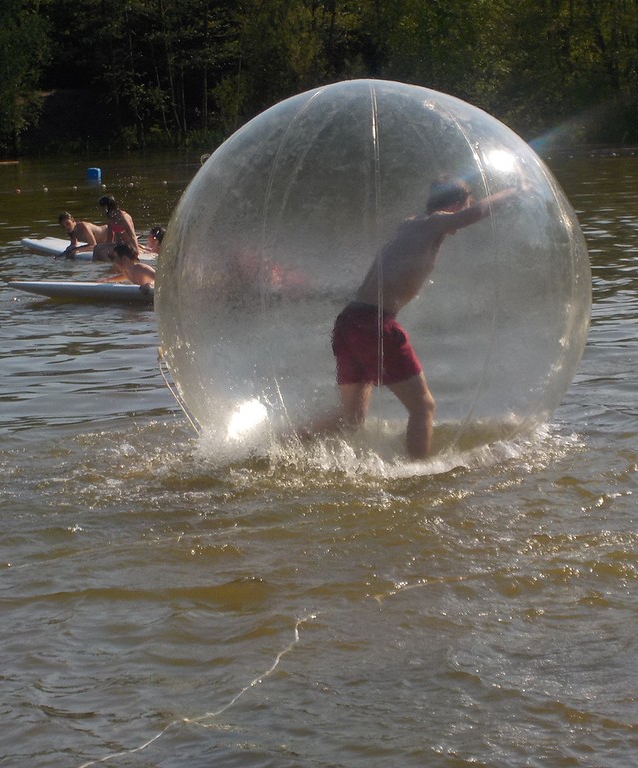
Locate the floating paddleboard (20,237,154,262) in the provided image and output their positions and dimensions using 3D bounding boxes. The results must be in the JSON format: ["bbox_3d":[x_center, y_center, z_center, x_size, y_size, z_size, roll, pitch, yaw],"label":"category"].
[{"bbox_3d":[-2.329,-1.358,27.500,0.700,0.180,2.800,-3,7,-27],"label":"floating paddleboard"}]

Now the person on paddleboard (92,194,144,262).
[{"bbox_3d":[-2.036,-1.541,26.900,0.580,0.770,0.450,-2,6,-17],"label":"person on paddleboard"}]

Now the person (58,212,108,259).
[{"bbox_3d":[-2.298,-1.524,27.500,0.850,0.530,0.500,-3,6,-24],"label":"person"}]

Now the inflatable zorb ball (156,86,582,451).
[{"bbox_3d":[0.252,-0.460,12.300,2.000,1.900,2.000,0,6,0],"label":"inflatable zorb ball"}]

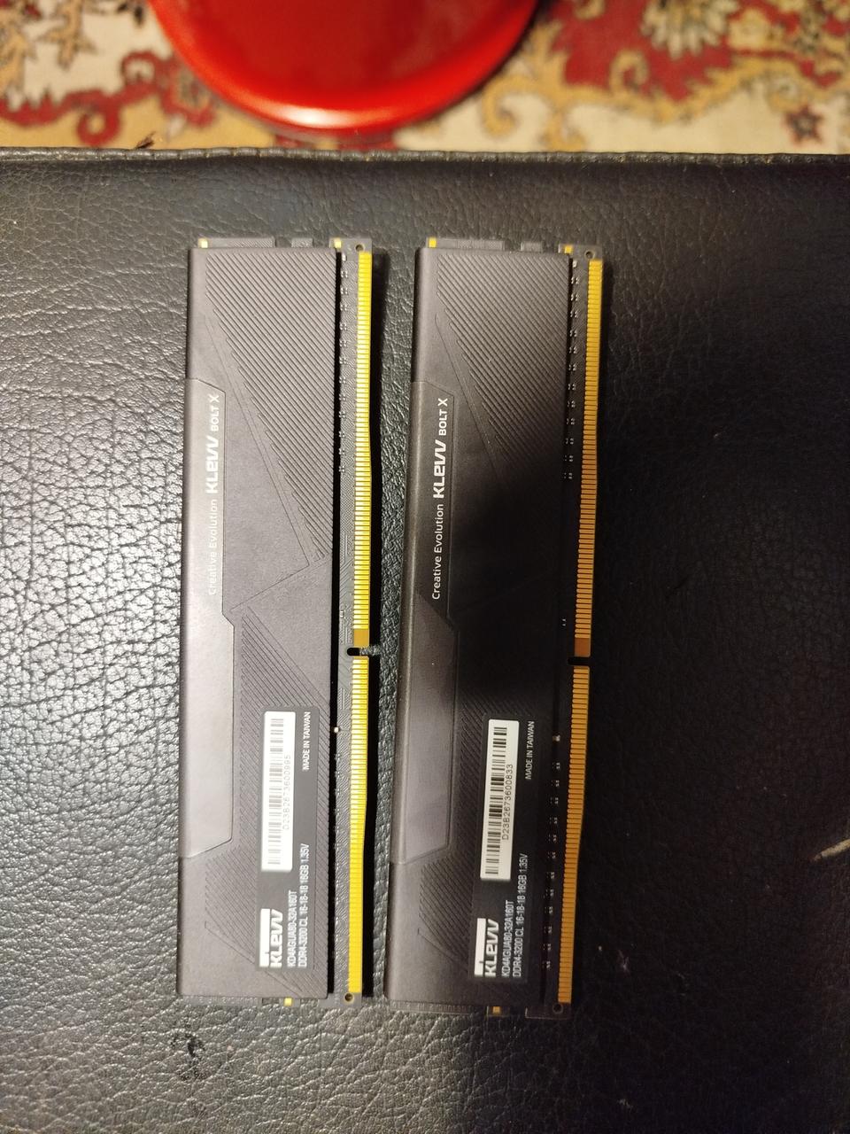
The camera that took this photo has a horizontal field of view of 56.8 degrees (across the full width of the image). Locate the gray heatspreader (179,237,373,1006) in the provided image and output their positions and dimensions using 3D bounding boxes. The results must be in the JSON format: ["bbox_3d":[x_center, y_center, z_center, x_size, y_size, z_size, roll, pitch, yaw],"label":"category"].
[{"bbox_3d":[-0.026,0.009,0.137,0.032,0.007,0.133,1,89,2],"label":"gray heatspreader"}]

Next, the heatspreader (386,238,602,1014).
[{"bbox_3d":[0.012,0.010,0.136,0.032,0.007,0.133,3,89,1],"label":"heatspreader"}]

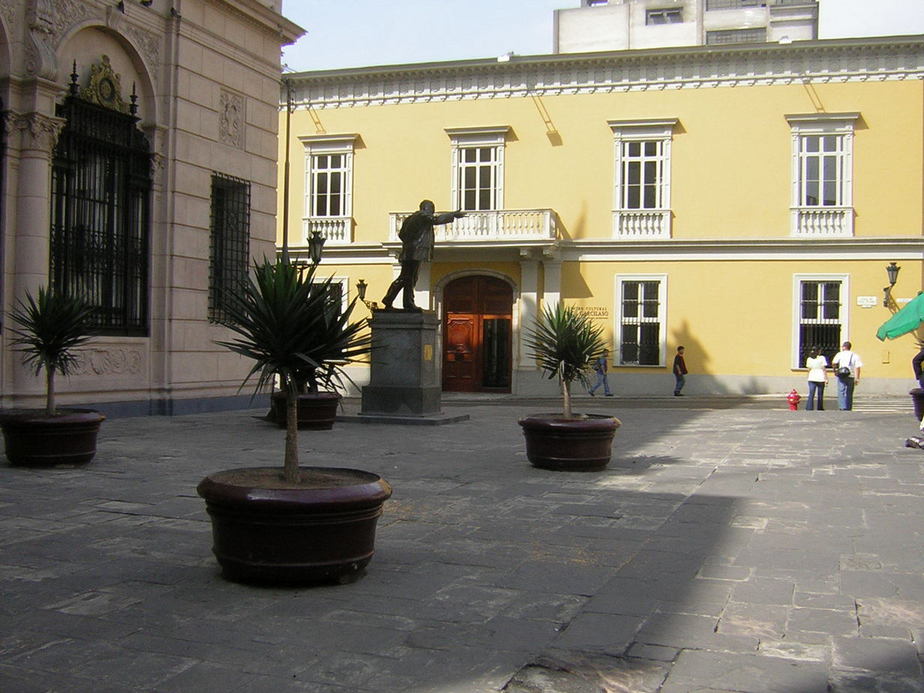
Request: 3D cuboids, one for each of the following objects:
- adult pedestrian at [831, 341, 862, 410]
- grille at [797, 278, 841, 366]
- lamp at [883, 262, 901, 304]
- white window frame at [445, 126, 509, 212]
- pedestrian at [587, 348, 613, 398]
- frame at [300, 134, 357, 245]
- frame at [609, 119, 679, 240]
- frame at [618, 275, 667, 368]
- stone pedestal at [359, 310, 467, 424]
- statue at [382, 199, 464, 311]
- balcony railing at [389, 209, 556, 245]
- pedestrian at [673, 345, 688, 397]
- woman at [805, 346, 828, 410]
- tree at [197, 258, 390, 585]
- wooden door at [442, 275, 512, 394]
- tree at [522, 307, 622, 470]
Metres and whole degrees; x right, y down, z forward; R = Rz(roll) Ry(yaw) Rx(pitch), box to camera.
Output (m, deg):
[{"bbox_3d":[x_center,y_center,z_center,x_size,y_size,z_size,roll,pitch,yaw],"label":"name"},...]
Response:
[{"bbox_3d":[9.896,0.760,24.700,0.660,1.761,0.380,1,0,-3],"label":"adult pedestrian"},{"bbox_3d":[11.479,-0.721,30.807,1.218,2.754,0.080,1,0,16],"label":"grille"},{"bbox_3d":[13.448,-1.977,30.157,0.450,1.381,1.050,1,0,15],"label":"lamp"},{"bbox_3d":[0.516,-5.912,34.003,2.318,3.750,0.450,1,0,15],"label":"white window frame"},{"bbox_3d":[4.540,0.852,31.500,0.750,1.600,0.520,1,0,16],"label":"pedestrian"},{"bbox_3d":[-4.935,-5.796,35.453,2.281,4.055,0.450,1,0,15],"label":"frame"},{"bbox_3d":[6.124,-5.676,32.510,2.269,4.047,0.450,1,0,15],"label":"frame"},{"bbox_3d":[6.073,-0.840,32.393,1.726,3.125,0.220,1,0,16],"label":"frame"},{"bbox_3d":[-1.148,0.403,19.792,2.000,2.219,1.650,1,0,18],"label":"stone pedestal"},{"bbox_3d":[-0.781,-1.870,19.707,1.730,2.339,0.800,1,0,14],"label":"statue"},{"bbox_3d":[0.381,-4.107,33.433,5.757,1.059,1.250,1,0,16],"label":"balcony railing"},{"bbox_3d":[7.140,0.810,31.400,0.420,1.634,0.480,1,0,21],"label":"pedestrian"},{"bbox_3d":[9.112,0.810,24.700,0.540,1.661,0.340,1,0,9],"label":"woman"},{"bbox_3d":[-1.134,0.451,6.608,1.340,2.111,1.340,1,0,0],"label":"tree"},{"bbox_3d":[0.553,-0.473,34.271,2.719,4.262,0.300,1,0,15],"label":"wooden door"},{"bbox_3d":[1.448,0.506,12.772,1.356,2.120,1.356,1,0,6],"label":"tree"}]

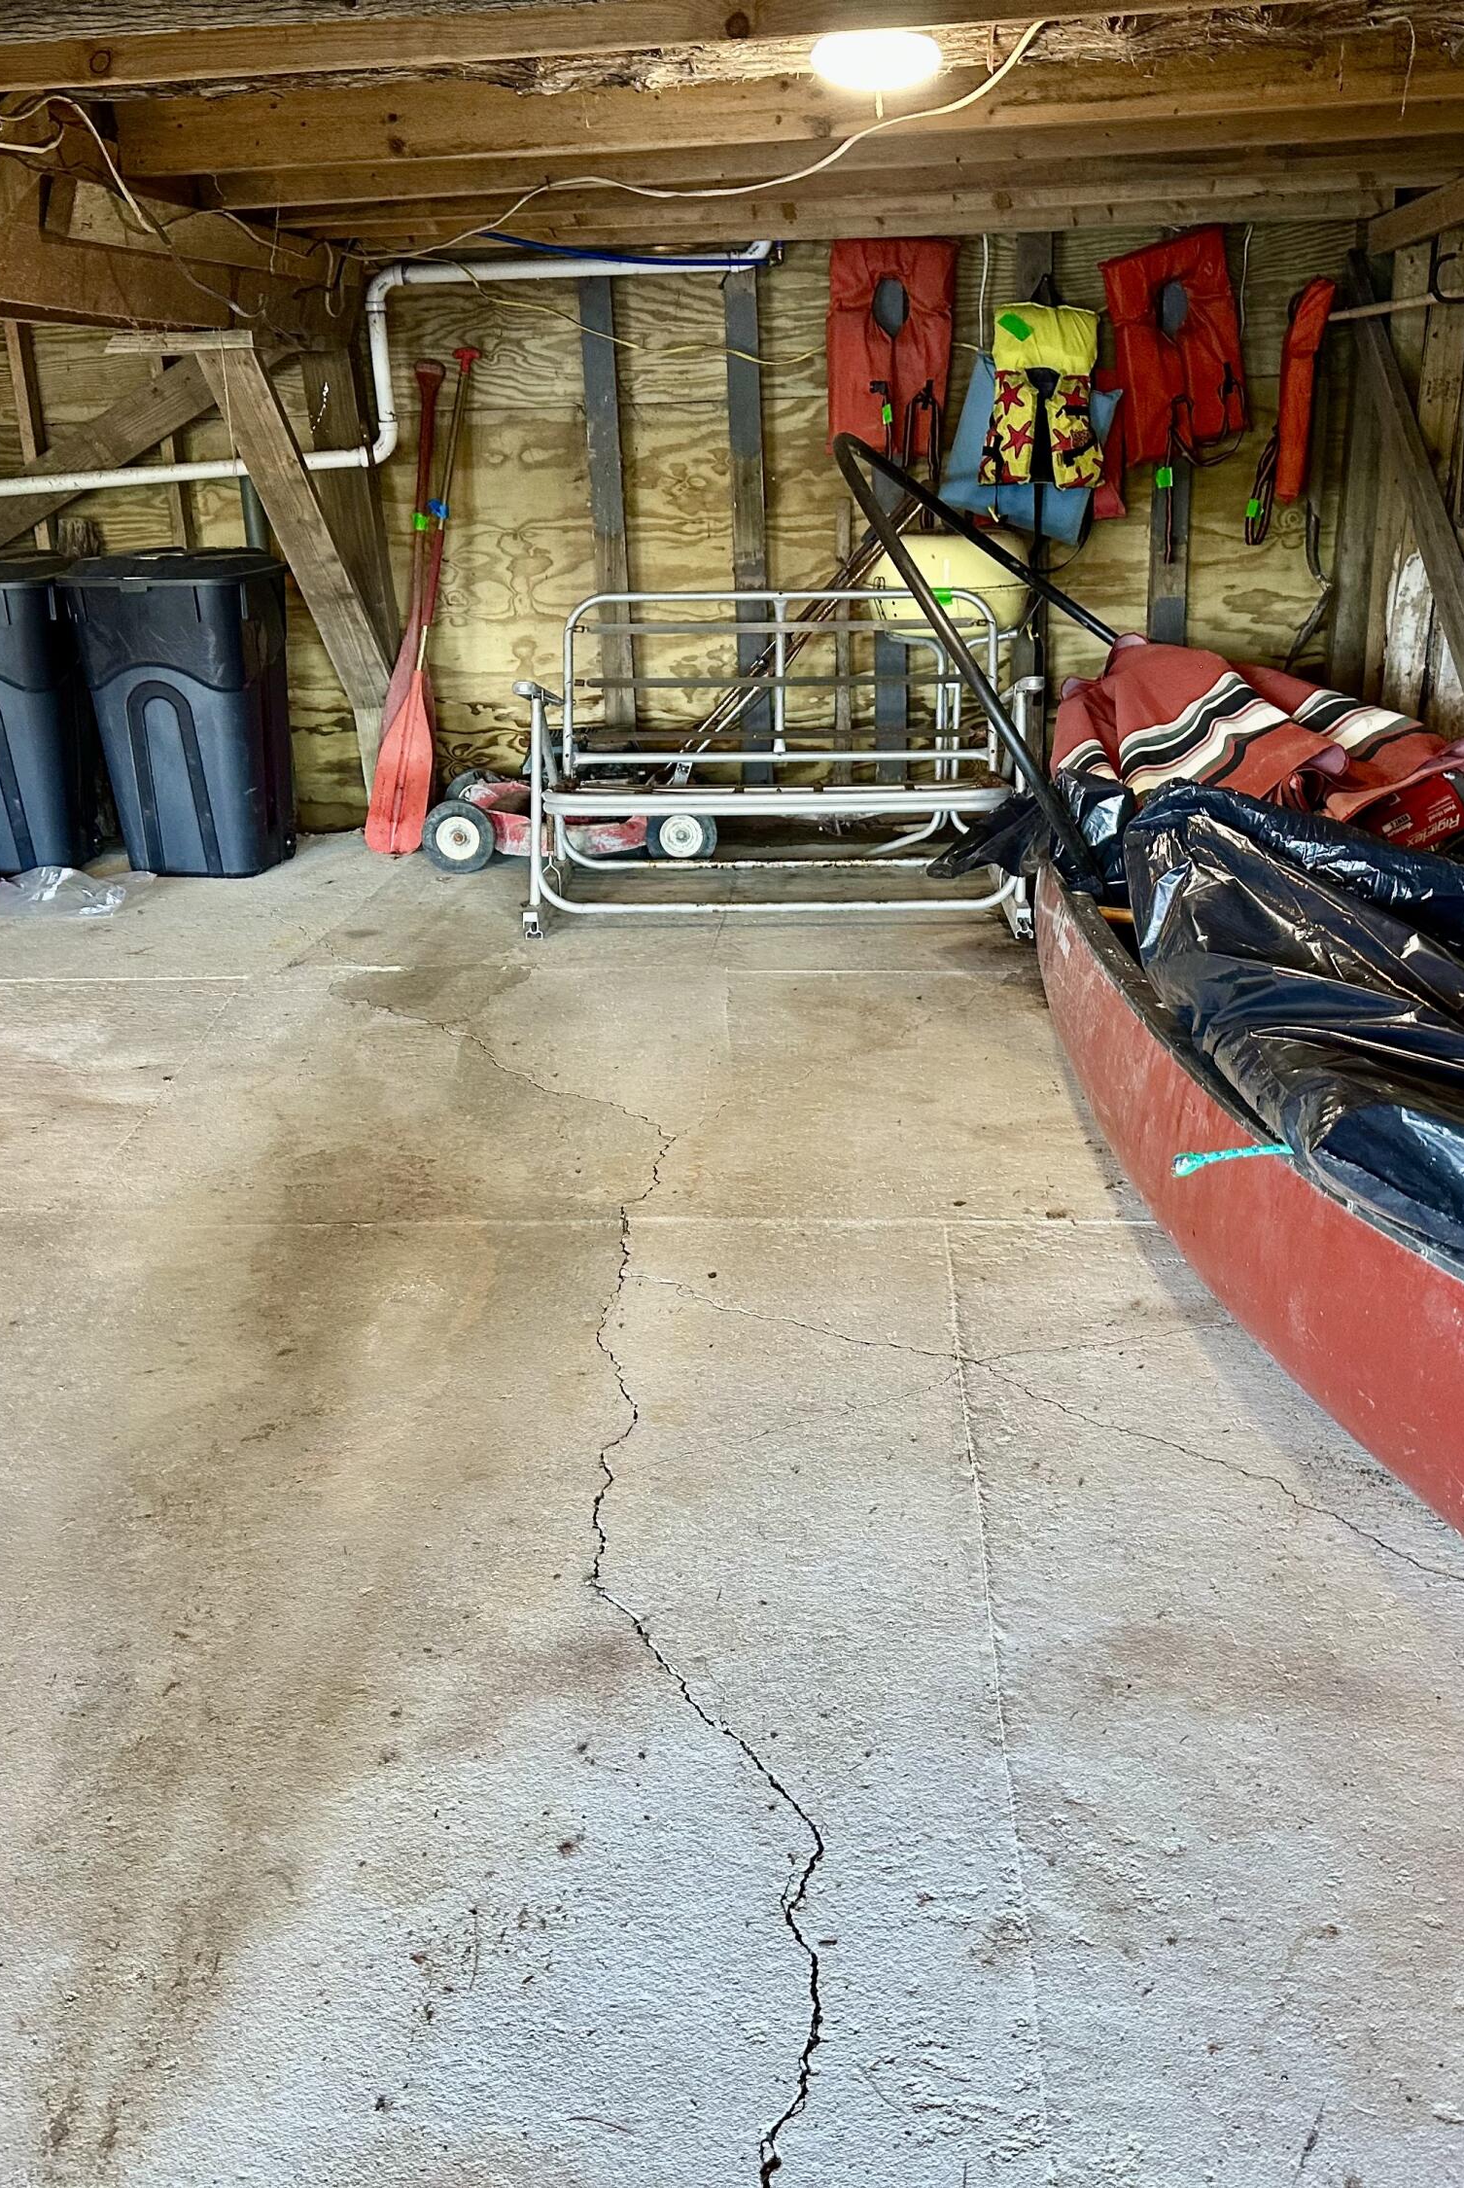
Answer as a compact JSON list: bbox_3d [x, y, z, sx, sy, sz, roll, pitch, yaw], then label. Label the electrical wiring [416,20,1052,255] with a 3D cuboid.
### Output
[{"bbox_3d":[-0.041,-1.832,4.017,0.378,0.136,2.796,-11,22,-24],"label":"electrical wiring"}]

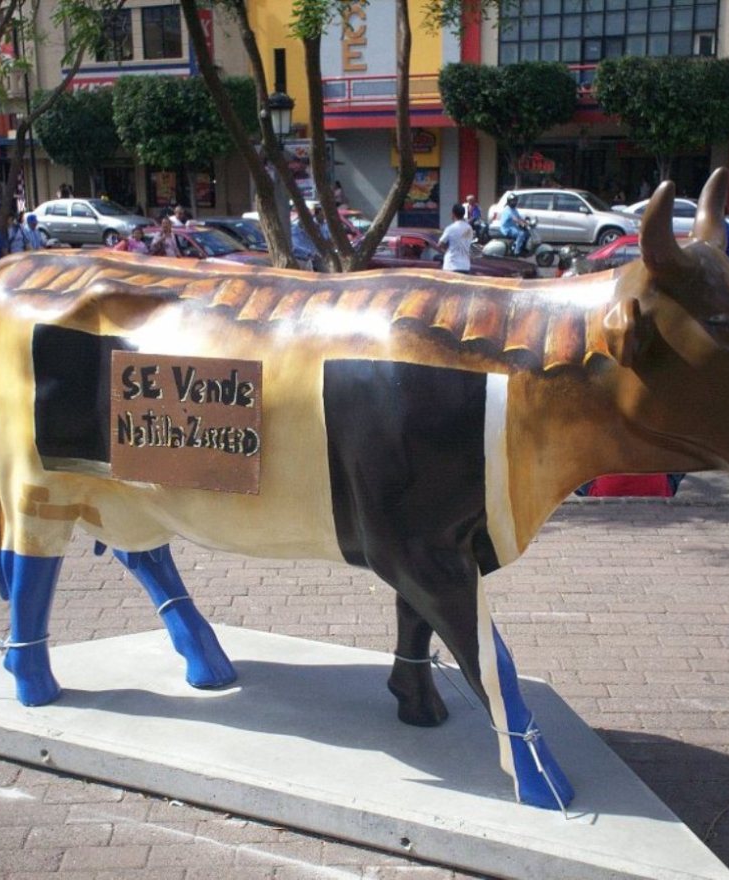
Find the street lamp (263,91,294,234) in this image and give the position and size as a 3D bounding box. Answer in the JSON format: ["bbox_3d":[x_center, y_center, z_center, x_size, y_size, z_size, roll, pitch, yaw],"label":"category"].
[{"bbox_3d":[-1.317,-4.075,20.030,0.500,3.250,0.500,10,17,38],"label":"street lamp"}]

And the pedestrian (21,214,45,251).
[{"bbox_3d":[-5.573,-2.995,20.795,0.480,1.670,0.340,-12,18,-40],"label":"pedestrian"}]

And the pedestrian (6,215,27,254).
[{"bbox_3d":[-5.566,-2.824,19.647,0.400,1.620,0.480,2,13,10],"label":"pedestrian"}]

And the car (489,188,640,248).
[{"bbox_3d":[5.327,-5.658,31.741,4.200,1.680,1.750,6,14,26],"label":"car"}]

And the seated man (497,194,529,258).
[{"bbox_3d":[3.202,-4.552,26.246,0.700,1.300,0.550,4,13,18],"label":"seated man"}]

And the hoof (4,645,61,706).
[{"bbox_3d":[-0.927,0.652,3.420,0.140,0.160,0.105,5,13,26],"label":"hoof"}]

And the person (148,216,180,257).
[{"bbox_3d":[-3.315,-2.919,20.489,0.500,1.620,0.340,1,14,6],"label":"person"}]

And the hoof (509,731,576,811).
[{"bbox_3d":[0.413,0.752,2.814,0.140,0.160,0.110,5,13,26],"label":"hoof"}]

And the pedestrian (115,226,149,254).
[{"bbox_3d":[-3.857,-2.880,20.978,0.480,1.520,0.340,1,14,6],"label":"pedestrian"}]

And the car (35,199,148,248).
[{"bbox_3d":[-8.350,-6.659,37.171,4.120,1.420,1.640,3,12,18],"label":"car"}]

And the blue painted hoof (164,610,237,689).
[{"bbox_3d":[-0.478,0.598,3.556,0.185,0.205,0.120,5,15,22],"label":"blue painted hoof"}]

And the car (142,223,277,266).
[{"bbox_3d":[-3.632,-3.854,26.166,4.250,1.420,1.660,10,17,38],"label":"car"}]

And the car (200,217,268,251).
[{"bbox_3d":[-3.010,-4.553,28.970,4.250,1.450,1.680,10,17,38],"label":"car"}]

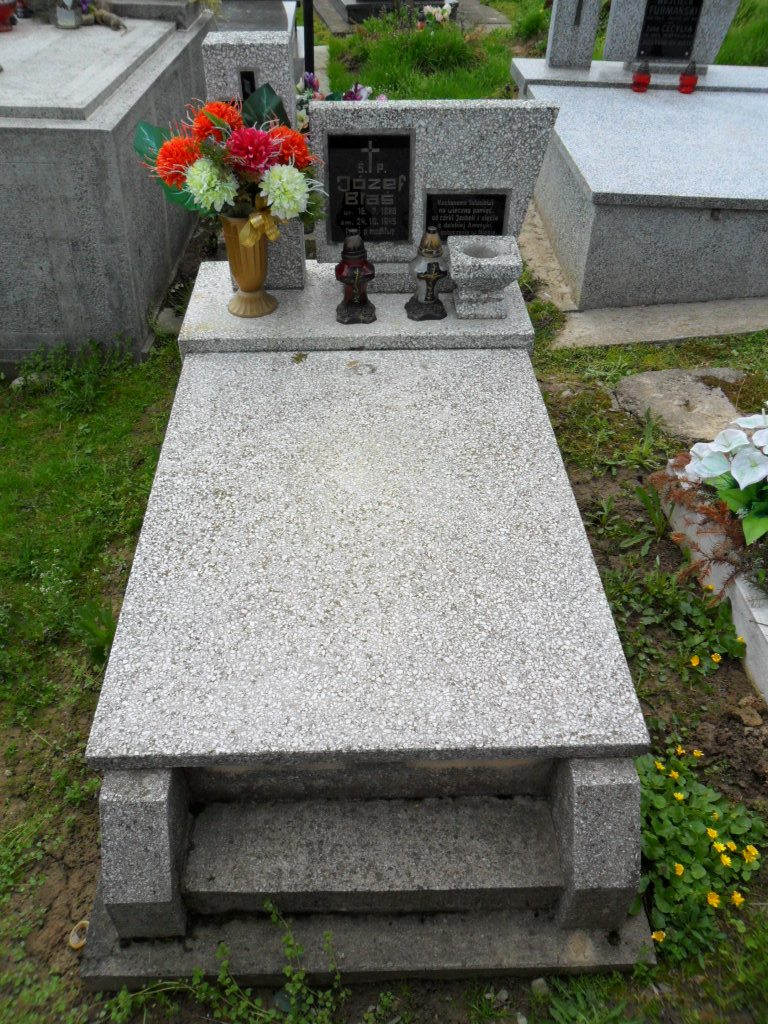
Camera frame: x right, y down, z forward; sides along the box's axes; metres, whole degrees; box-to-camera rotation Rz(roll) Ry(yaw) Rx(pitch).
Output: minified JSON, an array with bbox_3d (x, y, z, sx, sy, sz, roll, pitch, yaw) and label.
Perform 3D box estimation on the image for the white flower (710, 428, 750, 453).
[{"bbox_3d":[0.859,-0.175,1.980,0.100,0.070,0.060,-1,14,-2],"label":"white flower"}]

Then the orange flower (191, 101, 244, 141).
[{"bbox_3d":[-0.400,-0.930,1.908,0.125,0.120,0.090,13,10,12],"label":"orange flower"}]

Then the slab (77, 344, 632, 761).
[{"bbox_3d":[-0.043,0.000,1.781,0.950,0.048,1.180,-1,46,-2],"label":"slab"}]

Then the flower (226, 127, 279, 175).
[{"bbox_3d":[-0.312,-0.859,1.898,0.122,0.120,0.090,-4,19,-6],"label":"flower"}]

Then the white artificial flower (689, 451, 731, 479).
[{"bbox_3d":[0.765,-0.109,1.877,0.095,0.060,0.085,0,43,0],"label":"white artificial flower"}]

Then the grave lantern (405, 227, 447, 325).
[{"bbox_3d":[0.120,-0.645,2.146,0.110,0.238,0.108,-4,44,-6],"label":"grave lantern"}]

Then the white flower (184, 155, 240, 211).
[{"bbox_3d":[-0.424,-0.805,1.964,0.120,0.125,0.100,19,46,19],"label":"white flower"}]

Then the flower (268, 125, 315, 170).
[{"bbox_3d":[-0.227,-0.895,1.962,0.110,0.105,0.100,-19,46,-19],"label":"flower"}]

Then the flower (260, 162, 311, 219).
[{"bbox_3d":[-0.243,-0.781,1.947,0.125,0.125,0.090,-11,30,-13],"label":"flower"}]

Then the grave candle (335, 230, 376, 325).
[{"bbox_3d":[-0.074,-0.633,2.128,0.110,0.238,0.108,-1,44,-2],"label":"grave candle"}]

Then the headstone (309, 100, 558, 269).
[{"bbox_3d":[0.121,-0.869,2.131,0.615,0.410,0.085,0,40,-1],"label":"headstone"}]

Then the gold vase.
[{"bbox_3d":[-0.368,-0.675,2.167,0.136,0.258,0.136,0,43,0],"label":"gold vase"}]

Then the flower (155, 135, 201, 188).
[{"bbox_3d":[-0.508,-0.862,1.965,0.110,0.120,0.100,29,50,27],"label":"flower"}]

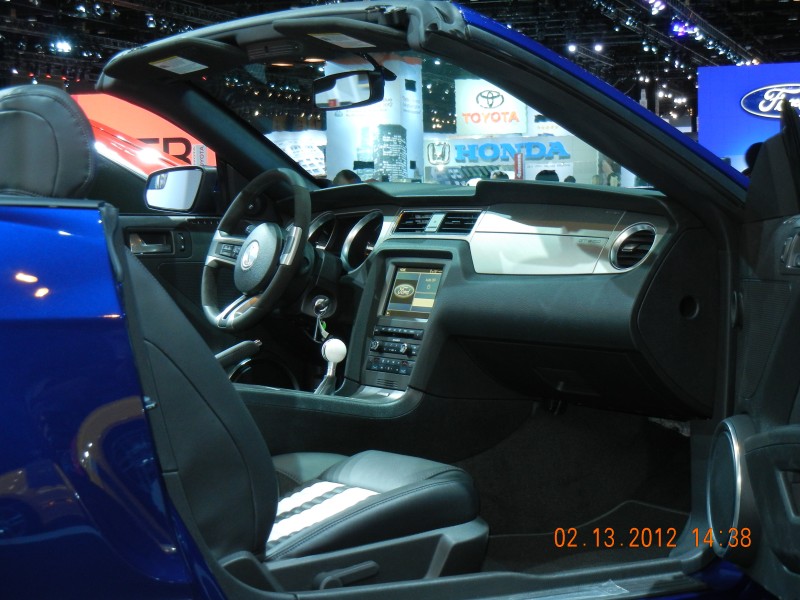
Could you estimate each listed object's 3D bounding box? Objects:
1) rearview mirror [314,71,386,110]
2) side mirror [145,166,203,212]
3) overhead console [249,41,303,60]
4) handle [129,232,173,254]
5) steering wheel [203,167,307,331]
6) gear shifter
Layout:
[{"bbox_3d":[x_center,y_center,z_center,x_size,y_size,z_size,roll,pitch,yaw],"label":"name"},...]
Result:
[{"bbox_3d":[-0.101,-0.412,3.499,0.045,0.065,0.245,-7,6,-26],"label":"rearview mirror"},{"bbox_3d":[-0.516,-0.270,4.342,0.205,0.120,0.110,2,4,42],"label":"side mirror"},{"bbox_3d":[-0.247,-0.487,3.473,0.052,0.030,0.155,15,-7,-34],"label":"overhead console"},{"bbox_3d":[-0.569,-0.129,4.061,0.110,0.052,0.035,-2,3,-33],"label":"handle"},{"bbox_3d":[-0.298,-0.105,3.821,0.090,0.375,0.375,26,-12,-31],"label":"steering wheel"},{"bbox_3d":[-0.137,0.135,3.507,0.070,0.130,0.060,-2,3,-33],"label":"gear shifter"}]

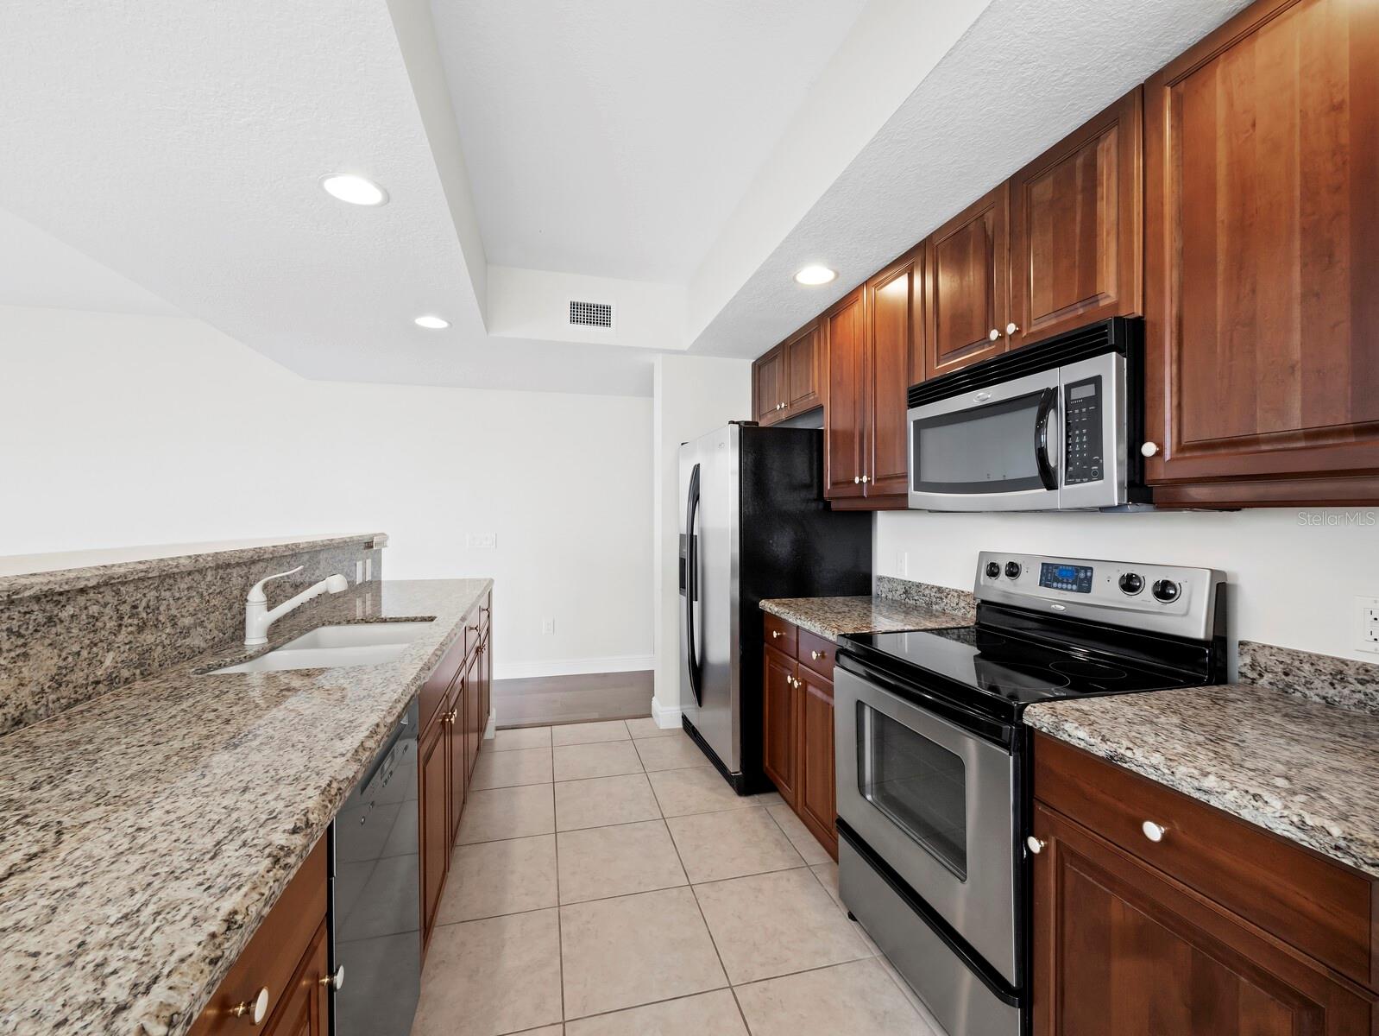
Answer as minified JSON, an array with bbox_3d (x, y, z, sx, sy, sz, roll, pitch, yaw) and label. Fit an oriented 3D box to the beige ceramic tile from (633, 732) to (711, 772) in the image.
[{"bbox_3d":[-0.054,1.337,3.192,0.457,0.010,0.457,0,0,-14],"label":"beige ceramic tile"}]

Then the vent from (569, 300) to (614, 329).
[{"bbox_3d":[-0.574,-1.188,3.251,0.265,0.155,0.020,0,0,-14],"label":"vent"}]

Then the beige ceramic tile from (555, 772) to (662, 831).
[{"bbox_3d":[-0.391,1.319,2.603,0.455,0.010,0.454,0,0,-15],"label":"beige ceramic tile"}]

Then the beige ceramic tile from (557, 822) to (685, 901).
[{"bbox_3d":[-0.276,1.319,2.162,0.455,0.010,0.453,0,0,-15],"label":"beige ceramic tile"}]

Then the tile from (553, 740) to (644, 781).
[{"bbox_3d":[-0.504,1.319,3.039,0.455,0.010,0.441,0,0,-15],"label":"tile"}]

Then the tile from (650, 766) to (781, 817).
[{"bbox_3d":[0.060,1.336,2.749,0.457,0.010,0.457,0,0,-14],"label":"tile"}]

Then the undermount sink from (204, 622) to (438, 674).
[{"bbox_3d":[-1.138,0.532,1.849,0.460,0.200,0.800,0,0,-15],"label":"undermount sink"}]

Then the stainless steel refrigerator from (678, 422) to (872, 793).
[{"bbox_3d":[0.421,0.444,3.216,0.843,1.775,0.905,0,0,-17],"label":"stainless steel refrigerator"}]

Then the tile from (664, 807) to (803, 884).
[{"bbox_3d":[0.174,1.336,2.307,0.457,0.010,0.457,0,0,-14],"label":"tile"}]

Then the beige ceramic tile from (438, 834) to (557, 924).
[{"bbox_3d":[-0.728,1.334,2.074,0.457,0.010,0.457,0,0,-14],"label":"beige ceramic tile"}]

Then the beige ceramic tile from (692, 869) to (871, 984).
[{"bbox_3d":[0.288,1.336,1.864,0.457,0.010,0.457,0,0,-14],"label":"beige ceramic tile"}]

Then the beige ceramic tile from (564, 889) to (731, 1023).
[{"bbox_3d":[-0.163,1.319,1.724,0.455,0.010,0.445,0,0,-15],"label":"beige ceramic tile"}]

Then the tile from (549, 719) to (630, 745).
[{"bbox_3d":[-0.601,1.318,3.410,0.455,0.010,0.330,0,0,-15],"label":"tile"}]

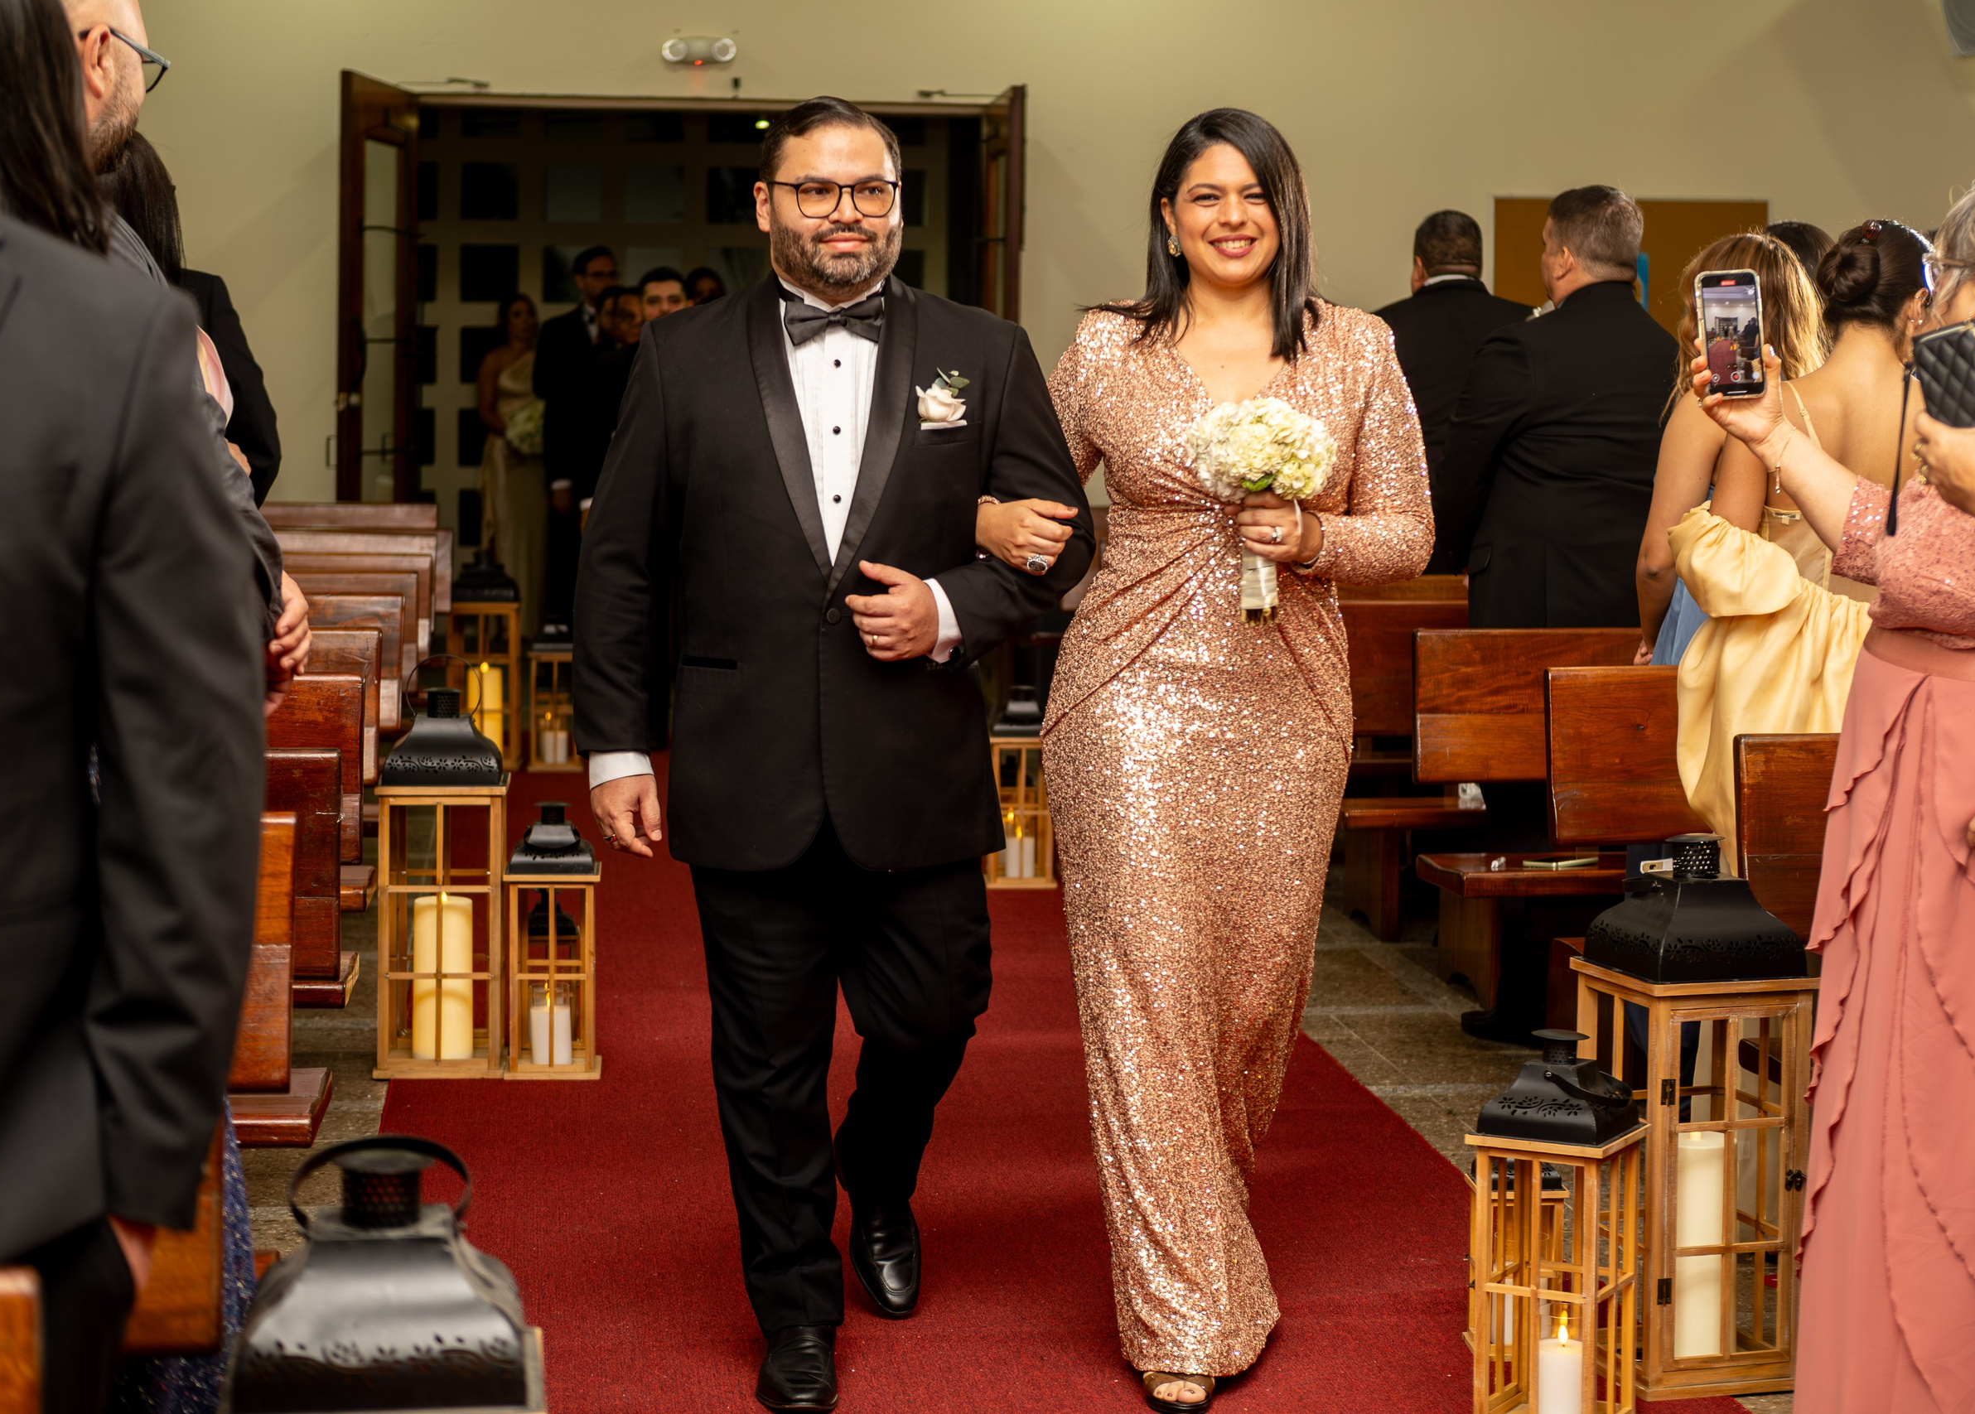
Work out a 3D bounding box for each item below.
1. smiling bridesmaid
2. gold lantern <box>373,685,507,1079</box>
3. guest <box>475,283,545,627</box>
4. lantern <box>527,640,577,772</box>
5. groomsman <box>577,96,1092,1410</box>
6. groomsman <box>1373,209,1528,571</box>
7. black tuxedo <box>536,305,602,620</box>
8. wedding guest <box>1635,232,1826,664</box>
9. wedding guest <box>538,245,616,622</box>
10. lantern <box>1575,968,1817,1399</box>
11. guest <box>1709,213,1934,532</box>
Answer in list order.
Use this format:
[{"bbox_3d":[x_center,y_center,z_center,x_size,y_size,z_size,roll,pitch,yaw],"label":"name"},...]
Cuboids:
[{"bbox_3d":[0.327,0.051,4.290,0.570,1.710,0.460,0,5,-3],"label":"smiling bridesmaid"},{"bbox_3d":[-1.062,0.325,6.090,0.253,0.750,0.253,0,5,-7],"label":"gold lantern"},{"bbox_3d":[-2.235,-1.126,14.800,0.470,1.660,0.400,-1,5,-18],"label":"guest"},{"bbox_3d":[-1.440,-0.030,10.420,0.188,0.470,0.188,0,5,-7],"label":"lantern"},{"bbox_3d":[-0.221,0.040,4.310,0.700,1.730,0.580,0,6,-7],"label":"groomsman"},{"bbox_3d":[1.242,-0.432,8.496,0.520,1.823,0.340,-1,6,-18],"label":"groomsman"},{"bbox_3d":[-1.542,-0.769,12.082,0.500,1.558,0.300,-3,7,-37],"label":"black tuxedo"},{"bbox_3d":[1.415,-0.075,5.987,0.450,1.646,0.320,-2,6,-22],"label":"wedding guest"},{"bbox_3d":[-1.538,-0.859,12.097,0.500,1.836,0.320,-3,7,-37],"label":"wedding guest"},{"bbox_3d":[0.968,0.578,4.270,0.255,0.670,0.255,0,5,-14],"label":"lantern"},{"bbox_3d":[1.331,0.028,4.950,0.480,1.600,0.380,4,6,33],"label":"guest"}]

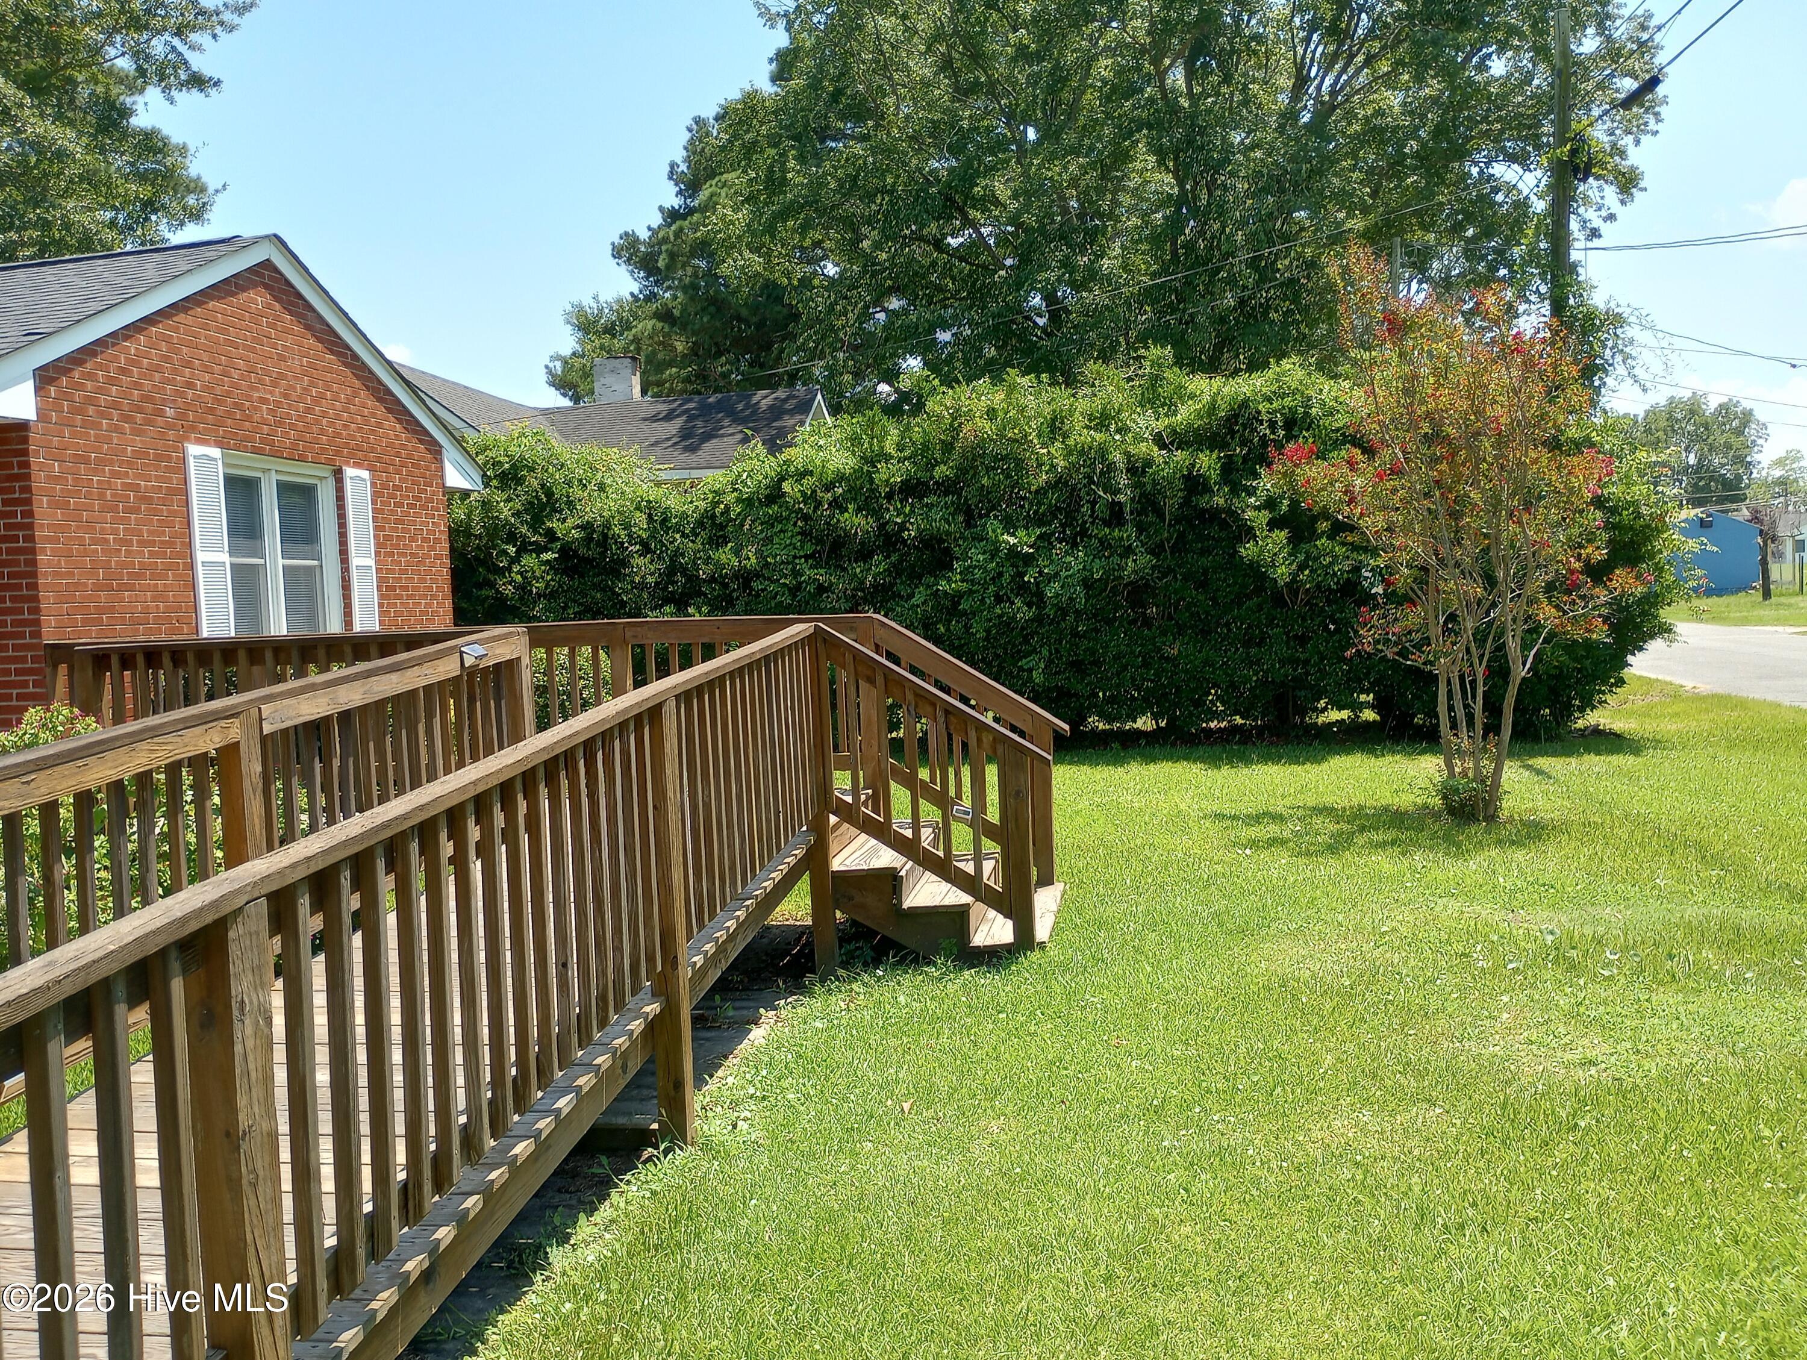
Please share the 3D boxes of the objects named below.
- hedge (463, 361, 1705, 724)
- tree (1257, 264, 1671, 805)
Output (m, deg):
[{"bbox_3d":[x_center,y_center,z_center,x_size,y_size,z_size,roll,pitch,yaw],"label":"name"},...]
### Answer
[{"bbox_3d":[0.917,-1.423,16.916,14.000,4.150,2.500,-2,3,16],"label":"hedge"},{"bbox_3d":[3.617,-0.946,9.458,2.550,3.700,2.400,-1,3,21],"label":"tree"}]

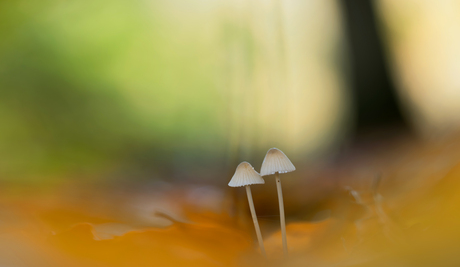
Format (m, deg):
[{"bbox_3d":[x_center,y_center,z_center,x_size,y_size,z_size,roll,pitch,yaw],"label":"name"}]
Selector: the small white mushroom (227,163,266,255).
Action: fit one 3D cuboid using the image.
[{"bbox_3d":[0.008,0.029,0.500,0.014,0.036,0.014,-12,0,0],"label":"small white mushroom"}]

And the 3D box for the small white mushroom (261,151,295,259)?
[{"bbox_3d":[0.019,0.026,0.500,0.013,0.041,0.013,-7,0,0],"label":"small white mushroom"}]

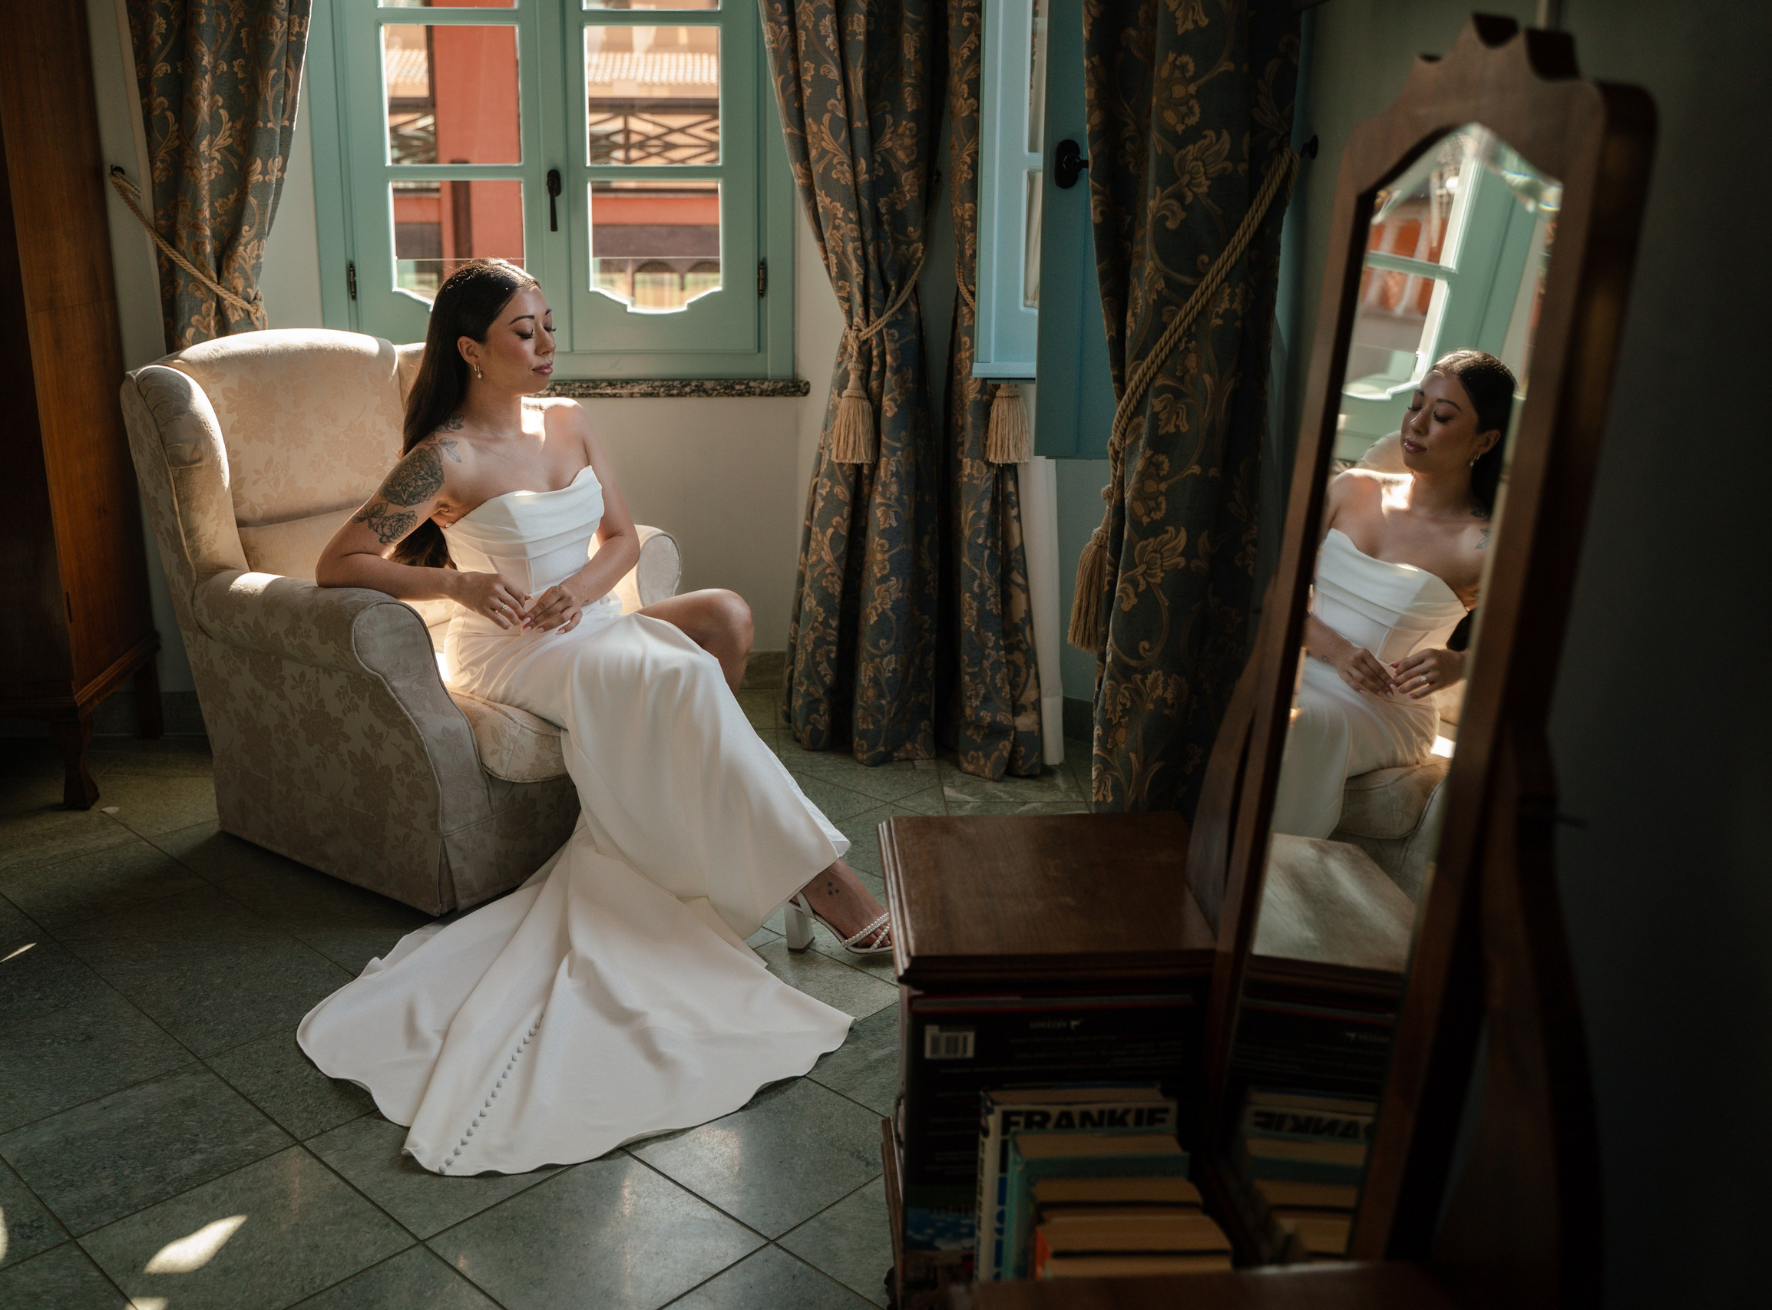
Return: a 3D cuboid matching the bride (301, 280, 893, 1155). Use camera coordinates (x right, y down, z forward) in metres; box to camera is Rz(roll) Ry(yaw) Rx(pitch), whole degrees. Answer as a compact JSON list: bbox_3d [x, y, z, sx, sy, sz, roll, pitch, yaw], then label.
[{"bbox_3d":[-0.585,-0.034,2.485,1.178,1.148,1.087,11,18,29],"label":"bride"}]

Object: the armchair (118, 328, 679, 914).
[{"bbox_3d":[-0.977,-0.135,3.114,0.891,0.972,0.734,12,19,32],"label":"armchair"}]

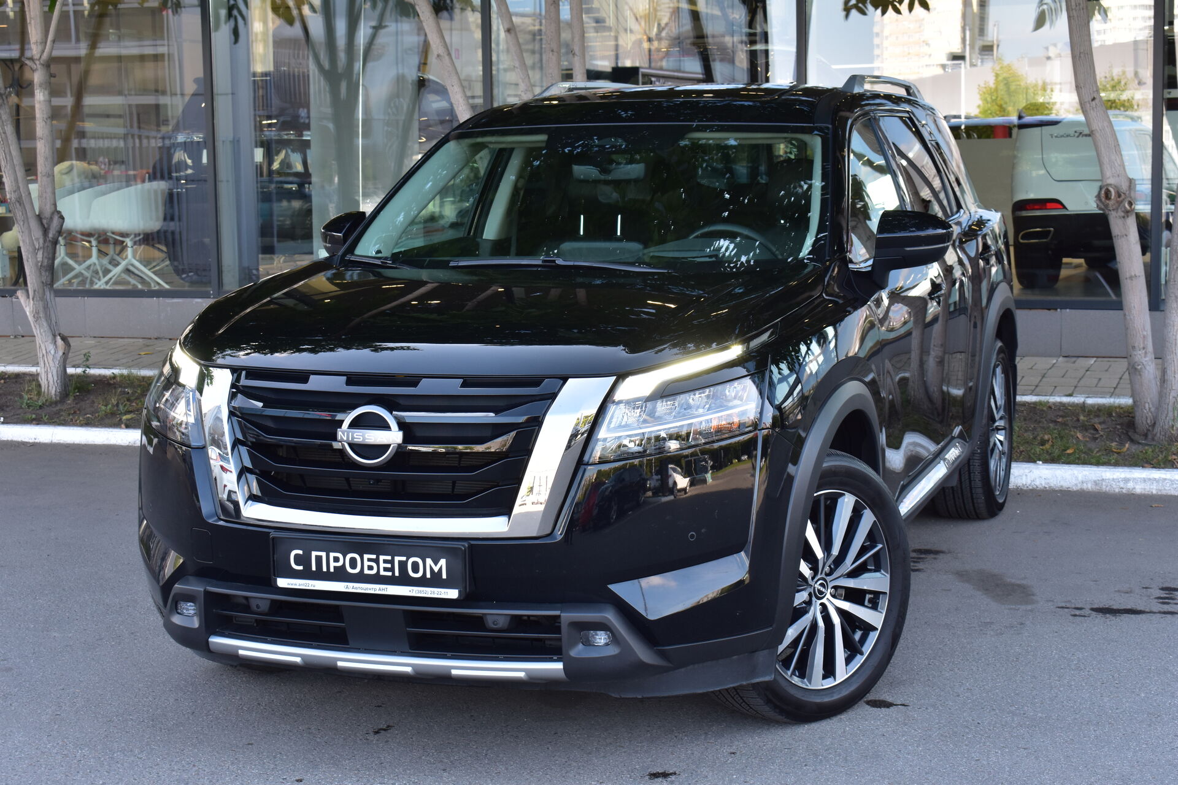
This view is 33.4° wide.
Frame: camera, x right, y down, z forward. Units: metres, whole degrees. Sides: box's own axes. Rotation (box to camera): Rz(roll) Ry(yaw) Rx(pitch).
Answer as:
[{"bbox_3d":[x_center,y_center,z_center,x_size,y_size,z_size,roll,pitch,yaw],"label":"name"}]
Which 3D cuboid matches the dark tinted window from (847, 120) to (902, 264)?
[{"bbox_3d":[0.882,-0.655,6.286,0.060,0.470,0.950,-15,2,21],"label":"dark tinted window"}]

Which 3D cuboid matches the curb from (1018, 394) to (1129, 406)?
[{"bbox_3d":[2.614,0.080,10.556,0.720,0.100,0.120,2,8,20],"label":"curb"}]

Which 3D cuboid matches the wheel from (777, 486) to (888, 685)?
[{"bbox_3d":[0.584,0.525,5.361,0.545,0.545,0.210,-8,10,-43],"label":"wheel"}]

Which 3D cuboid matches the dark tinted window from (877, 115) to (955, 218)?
[{"bbox_3d":[1.210,-0.796,7.188,0.060,0.450,0.900,-15,2,21],"label":"dark tinted window"}]

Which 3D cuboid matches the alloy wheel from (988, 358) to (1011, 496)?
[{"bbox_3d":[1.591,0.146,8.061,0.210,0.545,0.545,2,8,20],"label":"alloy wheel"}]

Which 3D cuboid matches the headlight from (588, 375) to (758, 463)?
[{"bbox_3d":[0.214,0.052,4.749,0.460,0.210,0.250,-1,8,2],"label":"headlight"}]

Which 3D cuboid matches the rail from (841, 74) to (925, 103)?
[{"bbox_3d":[1.150,-1.173,7.609,0.070,0.100,1.660,2,8,20],"label":"rail"}]

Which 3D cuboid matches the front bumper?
[{"bbox_3d":[-0.449,0.419,5.025,1.930,0.680,0.540,2,8,20],"label":"front bumper"}]

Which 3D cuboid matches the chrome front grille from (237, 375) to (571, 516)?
[{"bbox_3d":[-0.511,0.142,4.837,0.970,0.390,0.190,2,8,20],"label":"chrome front grille"}]

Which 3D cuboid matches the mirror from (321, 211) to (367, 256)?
[{"bbox_3d":[-0.855,-0.514,6.689,0.250,0.200,0.200,2,8,20],"label":"mirror"}]

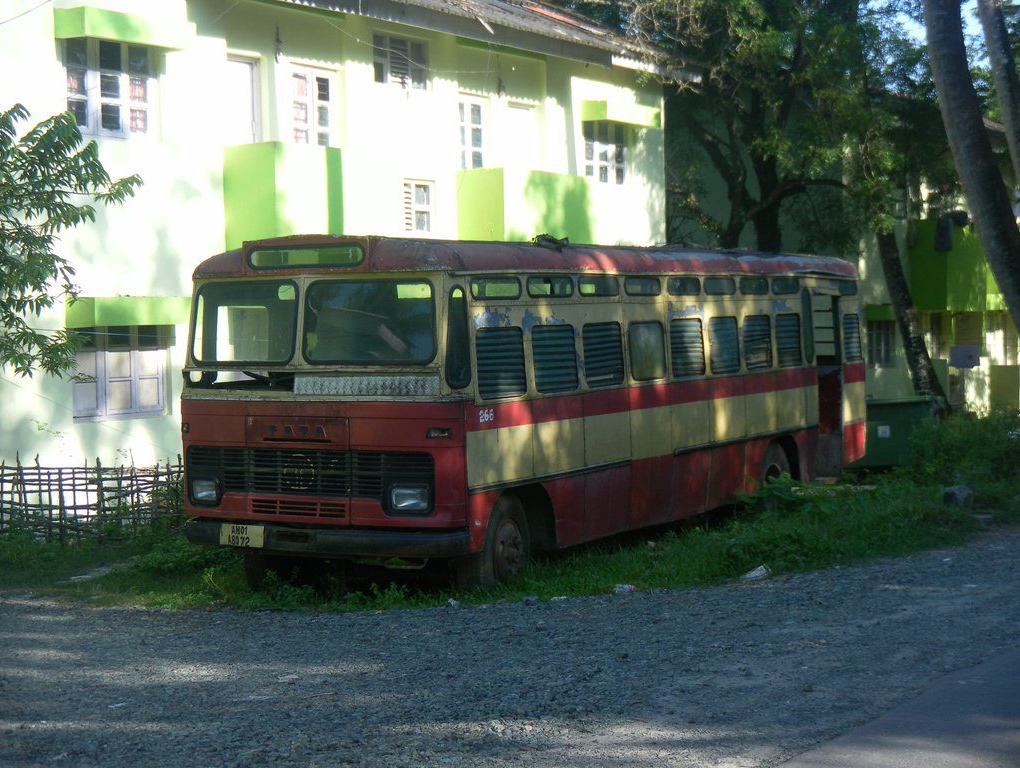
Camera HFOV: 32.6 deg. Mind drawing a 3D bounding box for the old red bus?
[{"bbox_3d":[0.774,0.068,17.477,2.580,2.840,8.990,1,3,31],"label":"old red bus"}]

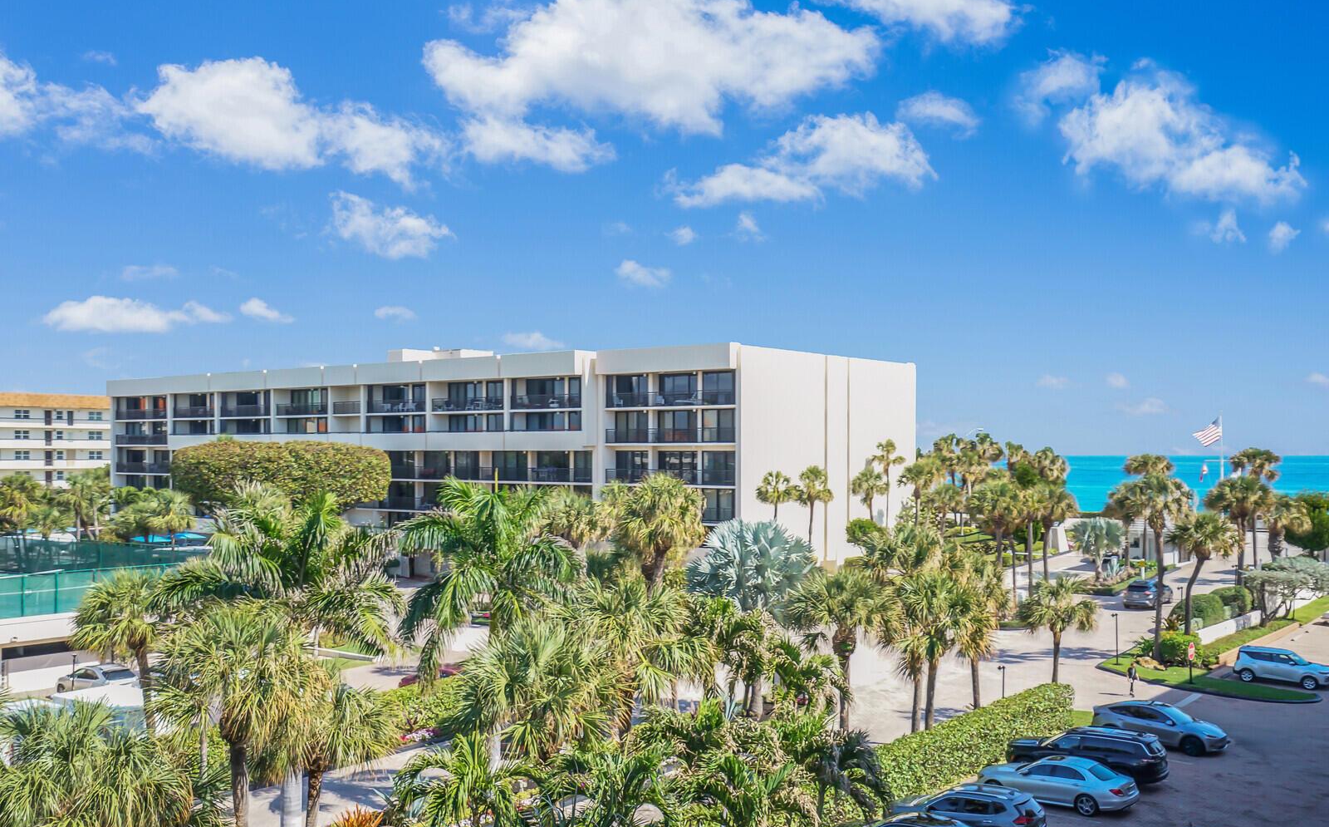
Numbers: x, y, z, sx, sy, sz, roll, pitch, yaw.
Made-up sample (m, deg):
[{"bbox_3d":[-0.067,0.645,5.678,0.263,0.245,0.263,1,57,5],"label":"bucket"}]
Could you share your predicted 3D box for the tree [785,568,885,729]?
[{"bbox_3d":[6.441,8.996,47.744,3.860,6.580,3.860,0,-2,0],"label":"tree"}]

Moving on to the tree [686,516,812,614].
[{"bbox_3d":[3.544,8.325,52.816,5.190,8.023,5.190,0,-2,4],"label":"tree"}]

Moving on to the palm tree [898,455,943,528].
[{"bbox_3d":[24.027,9.088,121.777,4.040,10.054,4.040,0,-2,11],"label":"palm tree"}]

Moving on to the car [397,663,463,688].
[{"bbox_3d":[-9.650,11.966,57.655,1.840,1.470,4.700,-1,-2,40],"label":"car"}]

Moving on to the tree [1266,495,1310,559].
[{"bbox_3d":[50.033,9.836,103.745,3.590,6.580,3.590,0,-2,0],"label":"tree"}]

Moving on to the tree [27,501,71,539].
[{"bbox_3d":[-52.251,10.395,109.731,3.512,5.714,3.512,1,-2,-25],"label":"tree"}]

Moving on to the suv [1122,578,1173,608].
[{"bbox_3d":[32.262,11.985,85.934,1.900,1.680,4.700,-1,-2,39],"label":"suv"}]

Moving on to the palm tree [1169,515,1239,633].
[{"bbox_3d":[30.085,9.099,71.991,3.696,7.259,3.696,-1,-2,23],"label":"palm tree"}]

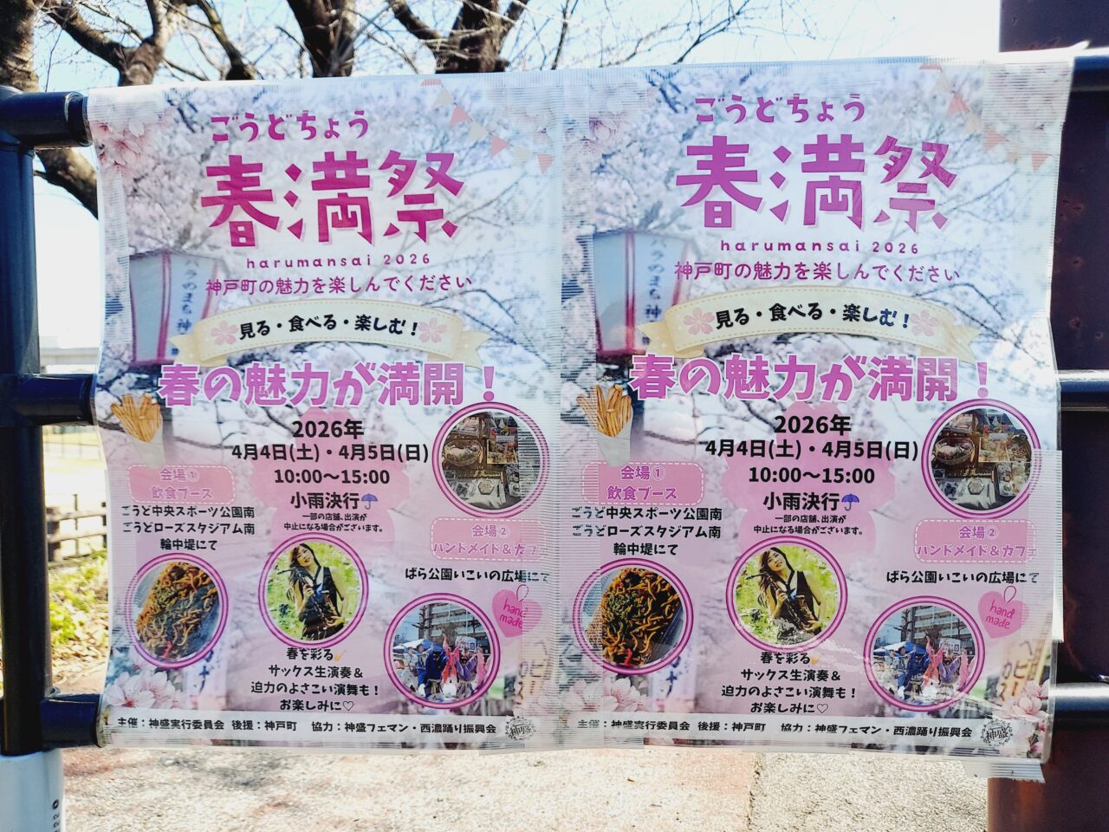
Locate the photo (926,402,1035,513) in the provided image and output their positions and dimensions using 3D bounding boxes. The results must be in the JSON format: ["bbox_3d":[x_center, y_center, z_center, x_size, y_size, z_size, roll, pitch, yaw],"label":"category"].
[{"bbox_3d":[0.257,0.026,0.482,0.068,0.068,0.005,0,1,0],"label":"photo"}]

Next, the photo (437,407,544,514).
[{"bbox_3d":[-0.040,0.028,0.497,0.068,0.068,0.005,0,1,6],"label":"photo"}]

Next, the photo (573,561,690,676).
[{"bbox_3d":[0.048,0.123,0.492,0.071,0.071,0.005,0,3,4],"label":"photo"}]

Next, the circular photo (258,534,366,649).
[{"bbox_3d":[-0.153,0.111,0.508,0.070,0.071,0.005,0,-2,5],"label":"circular photo"}]

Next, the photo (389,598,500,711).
[{"bbox_3d":[-0.071,0.148,0.502,0.071,0.071,0.005,0,1,3],"label":"photo"}]

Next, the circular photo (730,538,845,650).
[{"bbox_3d":[0.141,0.109,0.487,0.071,0.071,0.005,0,3,2],"label":"circular photo"}]

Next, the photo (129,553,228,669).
[{"bbox_3d":[-0.245,0.125,0.517,0.069,0.071,0.005,0,-5,6],"label":"photo"}]

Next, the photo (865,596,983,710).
[{"bbox_3d":[0.225,0.145,0.488,0.071,0.071,0.005,0,3,2],"label":"photo"}]

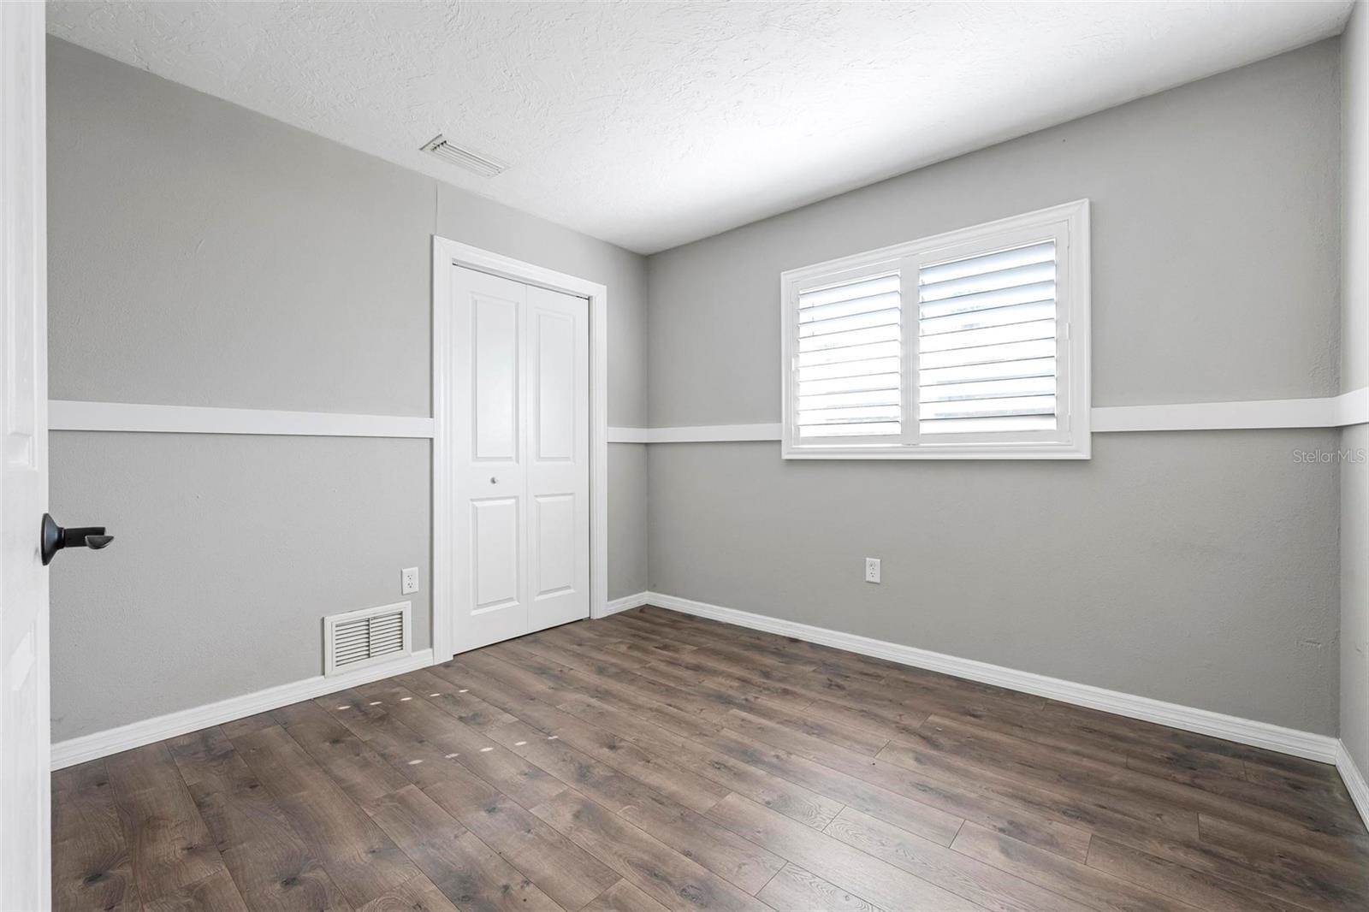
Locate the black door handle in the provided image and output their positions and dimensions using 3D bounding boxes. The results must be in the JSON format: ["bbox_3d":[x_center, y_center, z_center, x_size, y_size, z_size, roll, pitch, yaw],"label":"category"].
[{"bbox_3d":[-0.776,0.107,0.733,0.066,0.066,0.138,0,0,-45],"label":"black door handle"}]

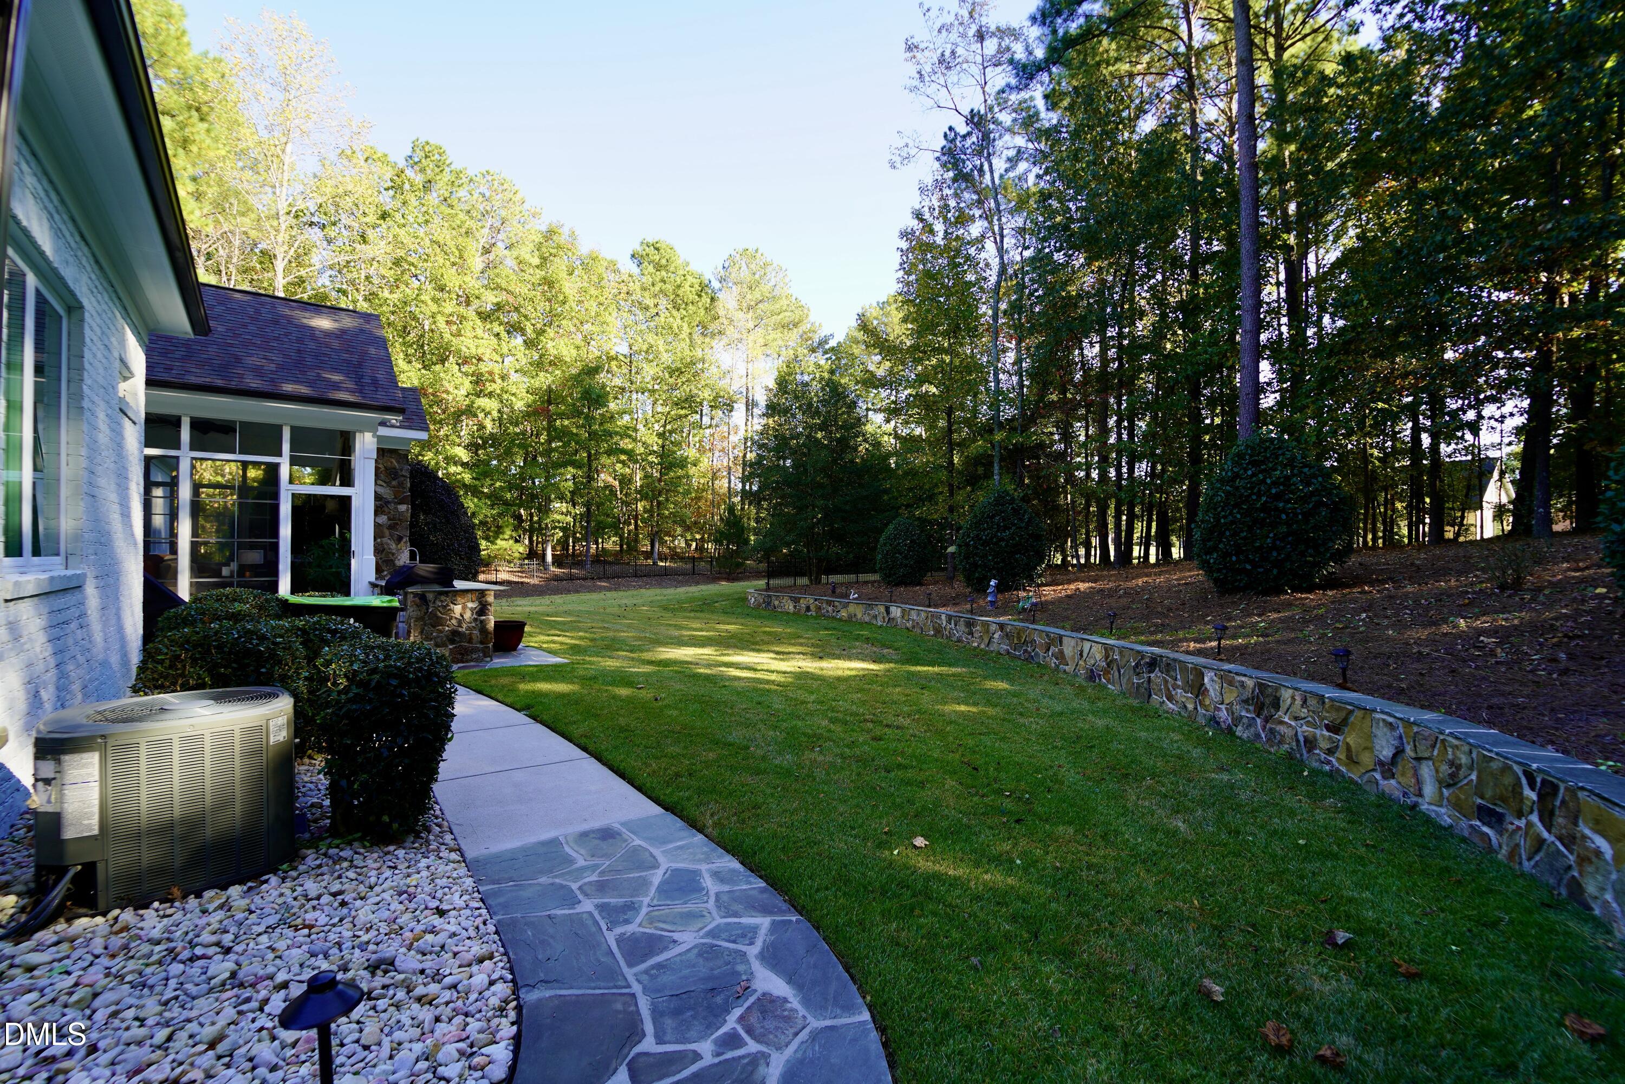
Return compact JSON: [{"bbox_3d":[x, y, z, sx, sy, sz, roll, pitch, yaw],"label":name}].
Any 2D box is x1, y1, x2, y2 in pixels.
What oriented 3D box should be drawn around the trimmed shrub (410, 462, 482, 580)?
[{"bbox_3d":[-8.734,-0.107,14.003,2.500,3.328,2.500,0,-1,0],"label":"trimmed shrub"}]

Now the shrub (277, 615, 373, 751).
[{"bbox_3d":[-3.357,0.966,4.367,0.620,0.911,0.620,1,-1,-41],"label":"shrub"}]

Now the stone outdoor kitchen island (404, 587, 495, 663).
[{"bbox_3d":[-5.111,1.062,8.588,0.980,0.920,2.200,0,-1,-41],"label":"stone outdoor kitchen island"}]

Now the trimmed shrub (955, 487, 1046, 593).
[{"bbox_3d":[3.682,-0.043,12.302,1.700,1.988,1.700,0,-1,0],"label":"trimmed shrub"}]

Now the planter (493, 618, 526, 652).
[{"bbox_3d":[-4.182,1.276,8.583,0.540,0.410,0.540,0,-1,0],"label":"planter"}]

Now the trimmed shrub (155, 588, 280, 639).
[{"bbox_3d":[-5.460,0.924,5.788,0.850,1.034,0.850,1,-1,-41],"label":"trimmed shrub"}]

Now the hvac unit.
[{"bbox_3d":[-2.765,1.049,2.777,0.740,0.700,0.740,1,-1,-41],"label":"hvac unit"}]

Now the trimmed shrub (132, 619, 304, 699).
[{"bbox_3d":[-4.026,0.967,4.237,0.800,0.905,0.750,1,-1,-41],"label":"trimmed shrub"}]

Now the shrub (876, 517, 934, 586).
[{"bbox_3d":[2.273,0.228,15.498,1.400,1.701,1.400,0,-1,0],"label":"shrub"}]

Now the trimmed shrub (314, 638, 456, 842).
[{"bbox_3d":[-2.136,0.939,3.137,0.600,0.930,0.620,1,-1,-41],"label":"trimmed shrub"}]

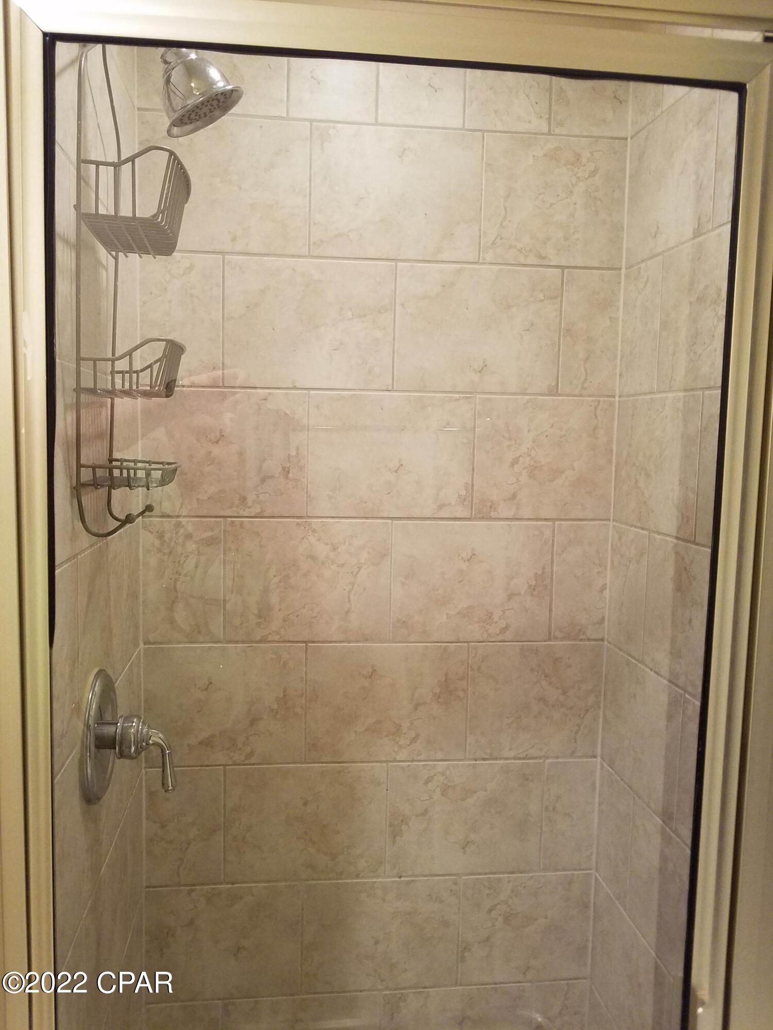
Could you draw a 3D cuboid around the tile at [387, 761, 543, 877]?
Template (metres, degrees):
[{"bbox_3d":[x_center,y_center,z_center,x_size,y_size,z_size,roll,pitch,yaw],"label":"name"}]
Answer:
[{"bbox_3d":[0.158,0.621,1.586,0.318,0.240,0.010,1,5,-6],"label":"tile"}]

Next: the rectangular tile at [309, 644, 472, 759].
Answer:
[{"bbox_3d":[0.002,0.375,1.547,0.318,0.240,0.010,1,5,-6],"label":"rectangular tile"}]

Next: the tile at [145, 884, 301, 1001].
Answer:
[{"bbox_3d":[-0.323,0.851,1.542,0.304,0.239,0.010,1,6,-6],"label":"tile"}]

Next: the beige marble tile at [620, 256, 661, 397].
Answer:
[{"bbox_3d":[0.468,-0.339,1.419,0.010,0.238,0.154,0,6,-8],"label":"beige marble tile"}]

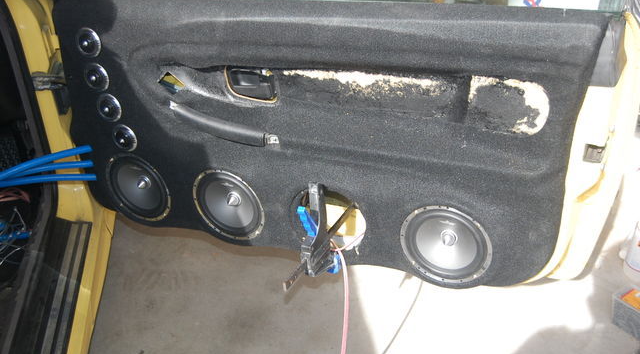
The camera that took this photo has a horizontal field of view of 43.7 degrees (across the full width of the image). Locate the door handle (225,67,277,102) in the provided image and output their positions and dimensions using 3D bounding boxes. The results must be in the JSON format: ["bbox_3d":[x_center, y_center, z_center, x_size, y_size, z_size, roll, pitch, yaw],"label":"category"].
[{"bbox_3d":[-0.121,-0.168,1.423,0.105,0.065,0.030,12,38,25],"label":"door handle"}]

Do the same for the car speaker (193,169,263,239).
[{"bbox_3d":[-0.173,0.046,1.622,0.170,0.170,0.060,13,38,24],"label":"car speaker"}]

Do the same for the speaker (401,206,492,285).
[{"bbox_3d":[0.231,0.108,1.416,0.170,0.170,0.060,13,38,24],"label":"speaker"}]

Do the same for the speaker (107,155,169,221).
[{"bbox_3d":[-0.379,0.013,1.726,0.170,0.170,0.060,13,38,24],"label":"speaker"}]

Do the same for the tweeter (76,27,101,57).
[{"bbox_3d":[-0.442,-0.262,1.543,0.059,0.059,0.025,13,38,24],"label":"tweeter"}]

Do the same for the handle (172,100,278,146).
[{"bbox_3d":[-0.177,-0.098,1.469,0.230,0.050,0.045,19,40,19],"label":"handle"}]

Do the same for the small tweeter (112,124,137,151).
[{"bbox_3d":[-0.398,-0.083,1.648,0.059,0.059,0.025,13,38,24],"label":"small tweeter"}]

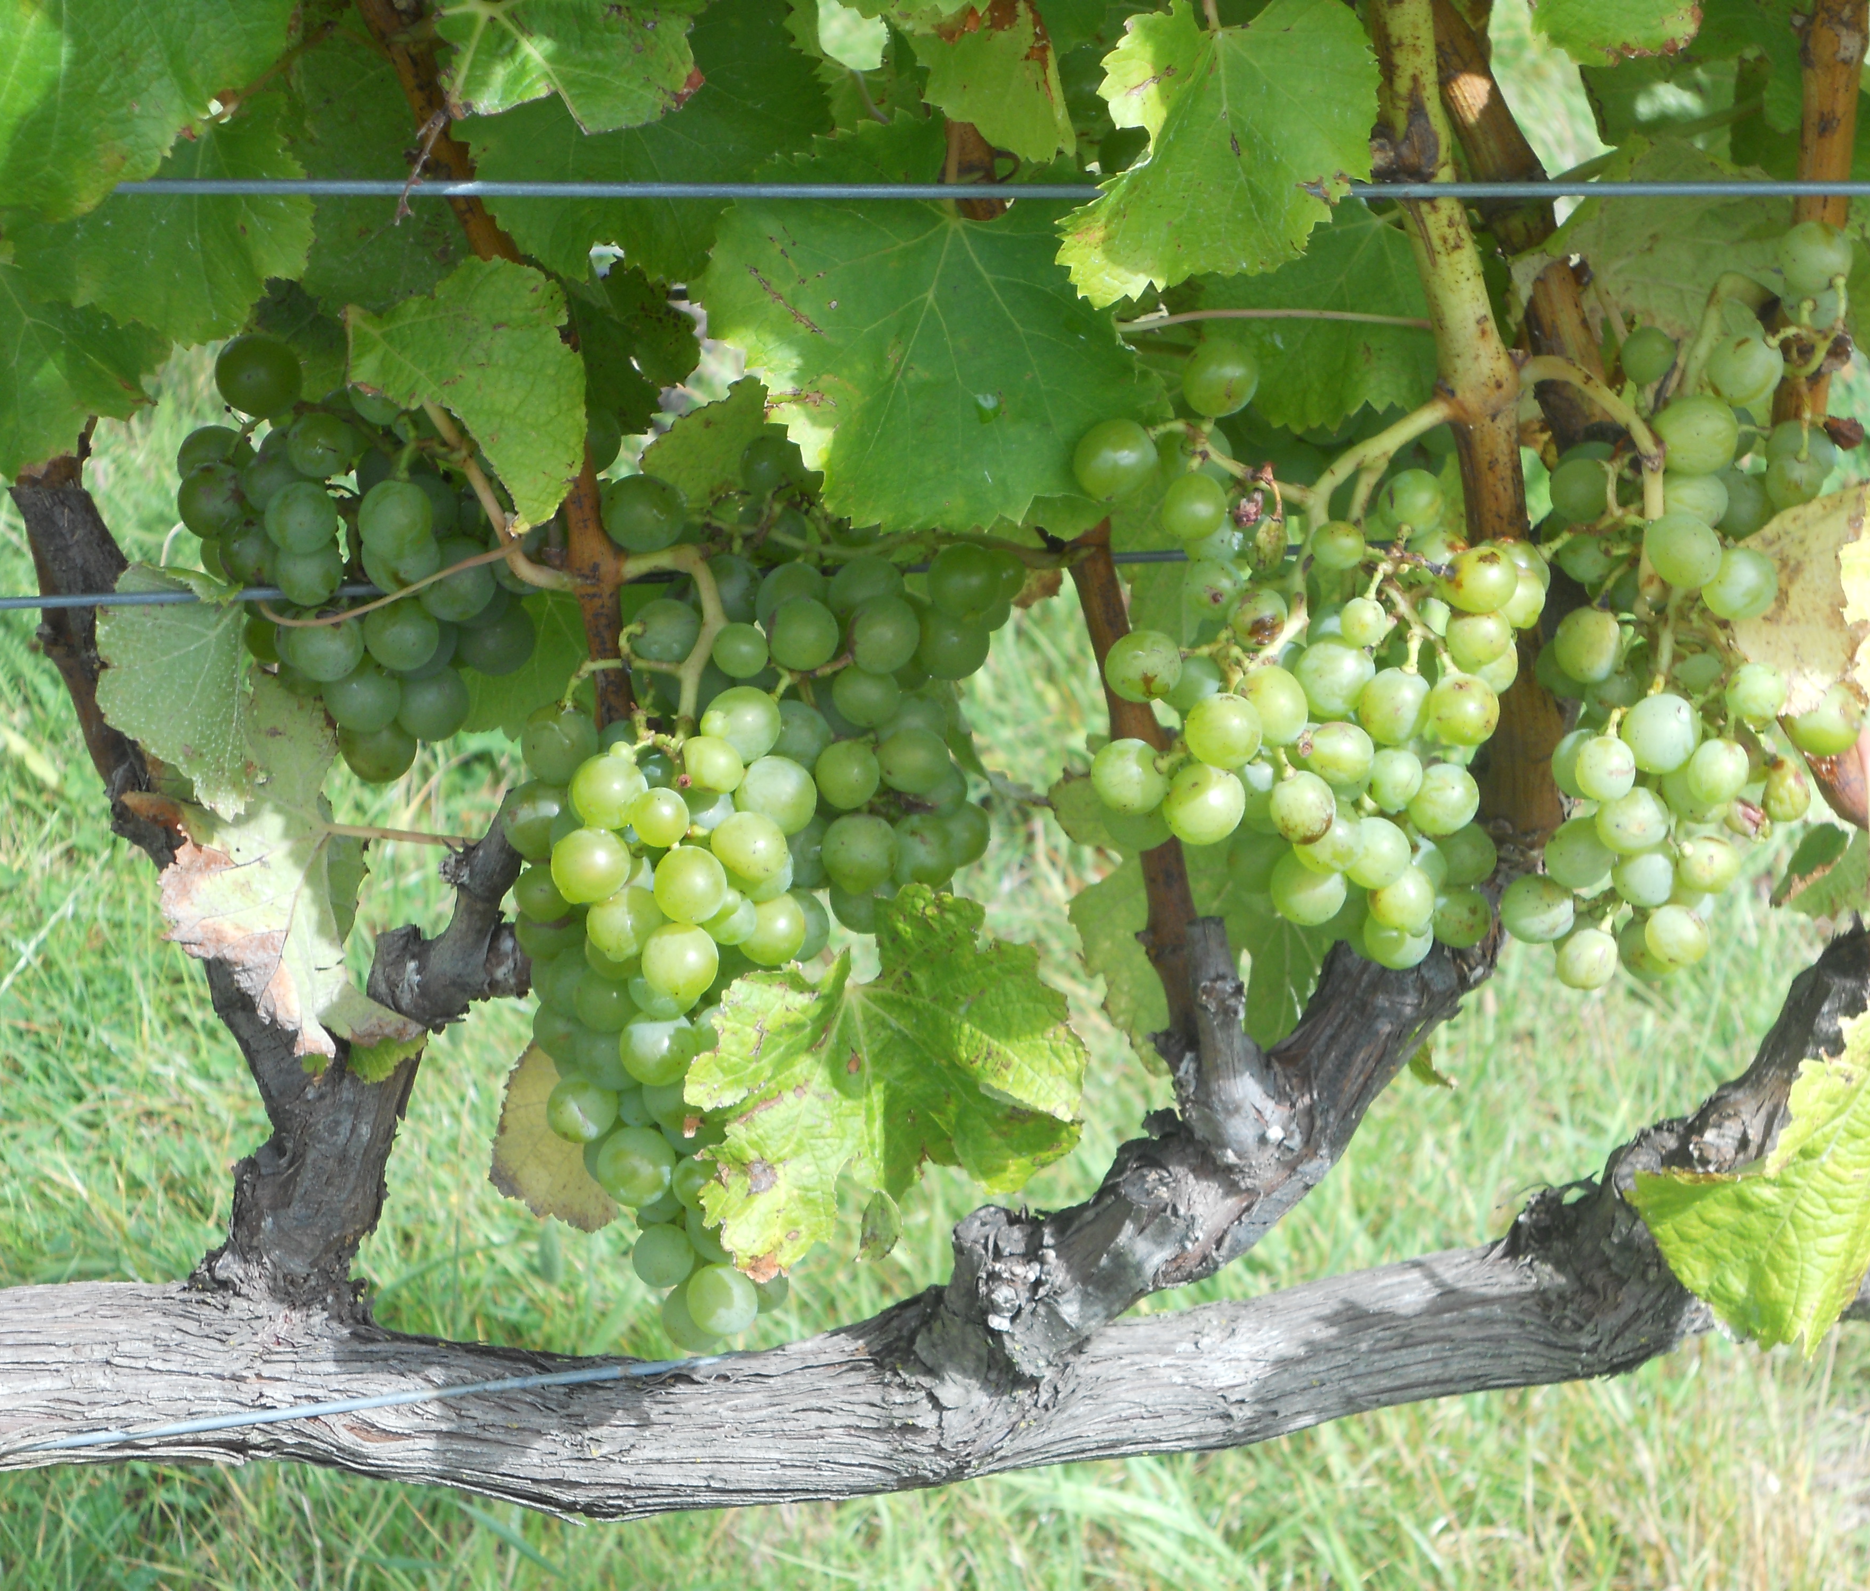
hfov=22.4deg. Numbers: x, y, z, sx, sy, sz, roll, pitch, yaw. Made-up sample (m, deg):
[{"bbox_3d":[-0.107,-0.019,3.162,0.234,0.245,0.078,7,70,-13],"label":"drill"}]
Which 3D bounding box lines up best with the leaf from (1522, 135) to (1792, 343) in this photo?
[{"bbox_3d":[0.156,-0.119,1.015,0.062,0.047,0.028,0,14,6],"label":"leaf"}]

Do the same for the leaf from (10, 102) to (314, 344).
[{"bbox_3d":[-0.161,-0.121,0.985,0.064,0.053,0.024,0,-9,0],"label":"leaf"}]

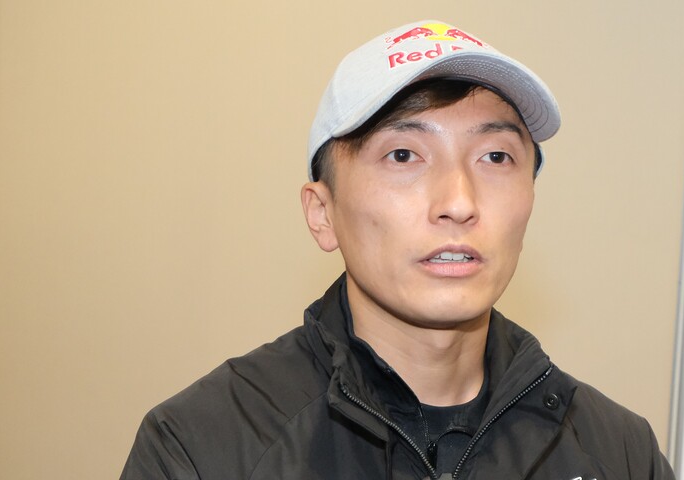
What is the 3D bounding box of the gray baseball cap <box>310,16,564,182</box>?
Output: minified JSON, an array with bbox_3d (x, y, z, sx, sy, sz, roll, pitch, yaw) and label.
[{"bbox_3d":[0.068,-0.114,1.000,0.180,0.138,0.262,2,-20,-12],"label":"gray baseball cap"}]

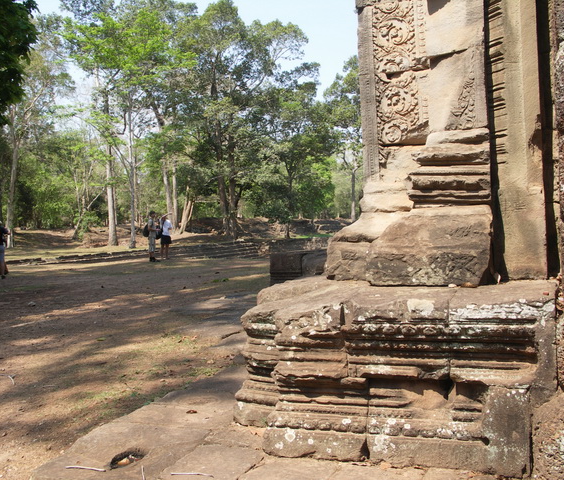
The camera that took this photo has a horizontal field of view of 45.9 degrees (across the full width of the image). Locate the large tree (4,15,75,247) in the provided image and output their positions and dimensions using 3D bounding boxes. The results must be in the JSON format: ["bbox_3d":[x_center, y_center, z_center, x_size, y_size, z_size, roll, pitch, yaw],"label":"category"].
[{"bbox_3d":[-14.999,-6.807,41.000,4.600,14.300,4.600,-3,3,0],"label":"large tree"}]

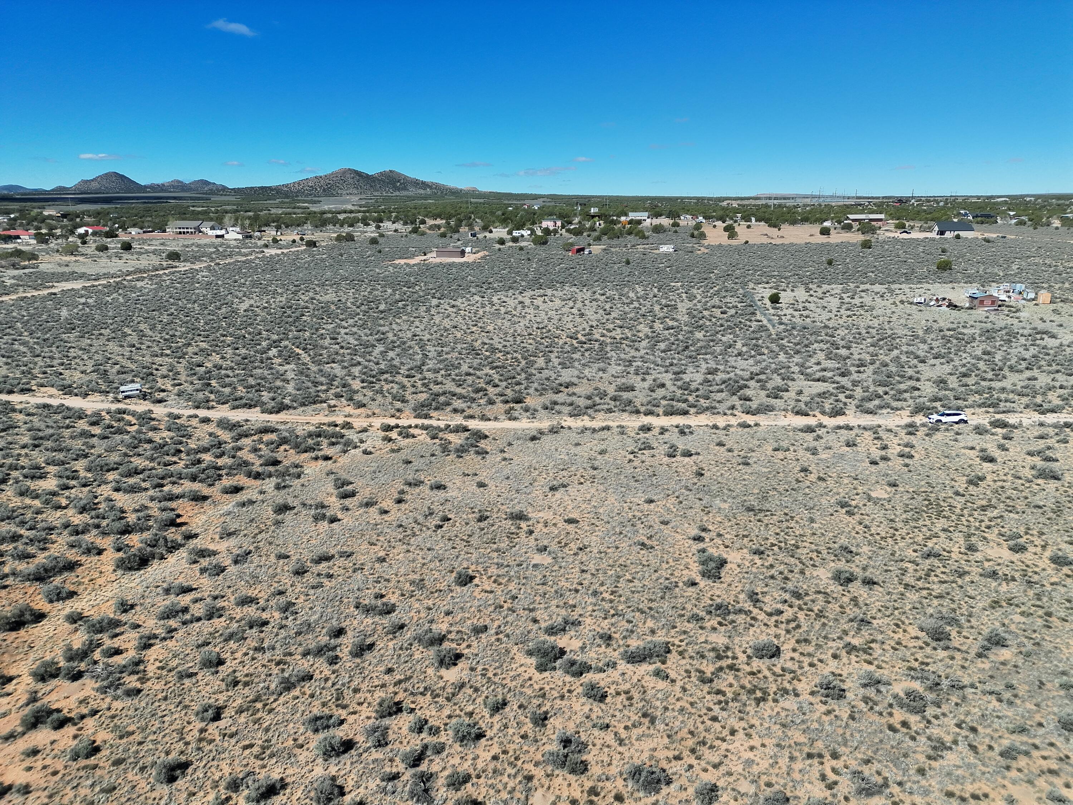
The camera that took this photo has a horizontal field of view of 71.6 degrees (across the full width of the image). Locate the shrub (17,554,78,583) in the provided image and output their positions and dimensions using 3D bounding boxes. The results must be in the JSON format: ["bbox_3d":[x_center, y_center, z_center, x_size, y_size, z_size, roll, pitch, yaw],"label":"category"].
[{"bbox_3d":[-38.318,12.687,58.154,3.900,1.200,2.600,-7,17,-23],"label":"shrub"}]

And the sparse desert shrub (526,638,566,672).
[{"bbox_3d":[0.533,15.781,47.221,2.400,1.100,2.580,0,16,0],"label":"sparse desert shrub"}]

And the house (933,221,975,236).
[{"bbox_3d":[234.315,-97.259,418.000,18.300,7.900,11.000,3,16,10],"label":"house"}]

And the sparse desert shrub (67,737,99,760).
[{"bbox_3d":[-24.026,18.149,39.336,1.310,0.800,1.100,-4,16,-14],"label":"sparse desert shrub"}]

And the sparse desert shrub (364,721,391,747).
[{"bbox_3d":[-8.655,17.816,40.337,1.350,0.900,1.420,0,16,0],"label":"sparse desert shrub"}]

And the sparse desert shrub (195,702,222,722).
[{"bbox_3d":[-18.658,17.411,42.113,1.330,0.720,1.130,0,16,0],"label":"sparse desert shrub"}]

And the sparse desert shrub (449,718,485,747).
[{"bbox_3d":[-3.716,17.151,38.789,1.698,1.001,1.647,0,16,0],"label":"sparse desert shrub"}]

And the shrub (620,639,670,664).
[{"bbox_3d":[6.948,15.806,47.686,3.210,0.800,1.960,-3,16,-12],"label":"shrub"}]

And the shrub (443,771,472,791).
[{"bbox_3d":[-4.069,19.341,38.326,1.423,0.750,1.067,-2,16,-7],"label":"shrub"}]

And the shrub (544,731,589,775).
[{"bbox_3d":[1.564,18.119,39.072,2.380,1.000,2.760,0,16,0],"label":"shrub"}]

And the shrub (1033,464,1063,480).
[{"bbox_3d":[55.511,7.351,80.573,2.650,1.200,2.400,11,19,35],"label":"shrub"}]

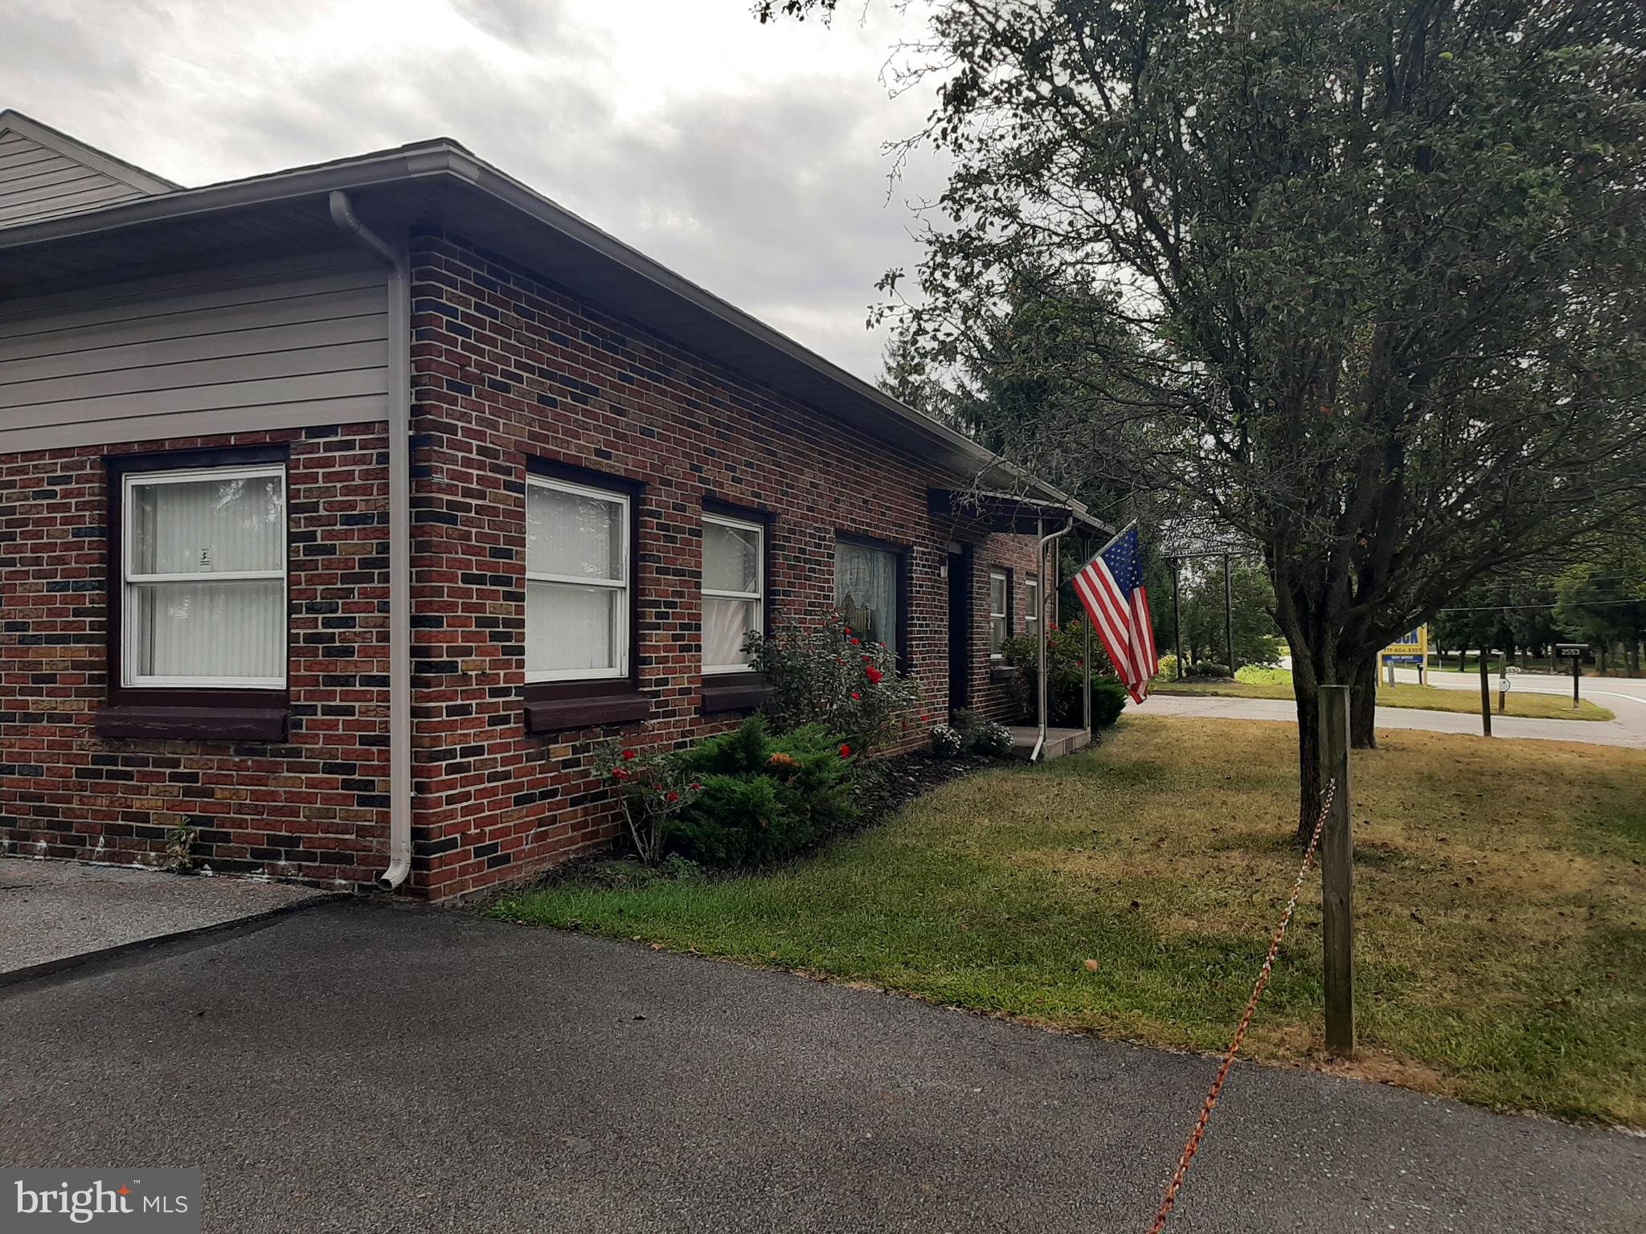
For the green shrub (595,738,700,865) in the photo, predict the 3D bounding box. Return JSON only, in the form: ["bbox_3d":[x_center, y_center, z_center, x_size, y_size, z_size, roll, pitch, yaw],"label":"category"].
[{"bbox_3d":[-0.902,0.967,6.530,0.500,0.670,0.520,0,-1,0],"label":"green shrub"}]

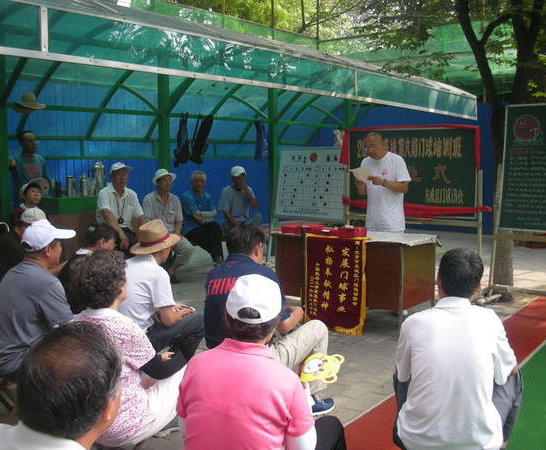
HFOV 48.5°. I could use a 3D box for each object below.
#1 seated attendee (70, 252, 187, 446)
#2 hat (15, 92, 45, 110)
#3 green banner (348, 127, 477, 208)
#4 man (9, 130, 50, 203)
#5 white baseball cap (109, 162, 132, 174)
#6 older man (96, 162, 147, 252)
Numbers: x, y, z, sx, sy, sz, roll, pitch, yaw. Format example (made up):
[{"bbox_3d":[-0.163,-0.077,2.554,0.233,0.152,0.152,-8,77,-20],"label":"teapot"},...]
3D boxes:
[{"bbox_3d":[-0.600,0.610,2.665,0.500,1.070,0.740,5,8,37],"label":"seated attendee"},{"bbox_3d":[-2.478,-1.262,6.200,0.320,0.160,0.330,-4,8,-33],"label":"hat"},{"bbox_3d":[1.475,-0.596,6.520,1.380,0.880,0.080,3,7,24],"label":"green banner"},{"bbox_3d":[-2.579,-0.119,6.400,0.550,1.700,0.400,-4,7,-30],"label":"man"},{"bbox_3d":[-1.602,-0.594,6.374,0.260,0.125,0.180,4,8,33],"label":"white baseball cap"},{"bbox_3d":[-1.530,0.064,6.300,0.580,1.360,0.750,-4,8,-33],"label":"older man"}]

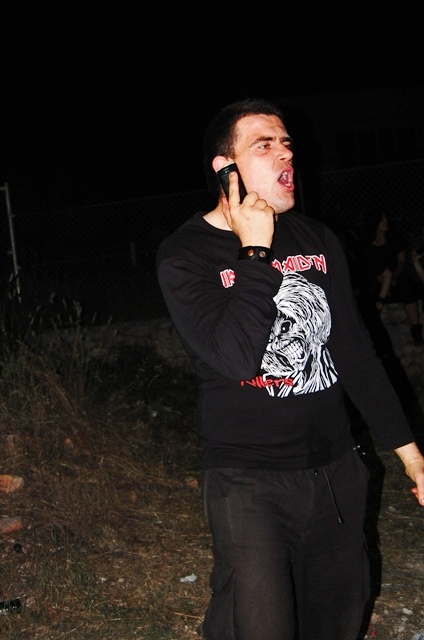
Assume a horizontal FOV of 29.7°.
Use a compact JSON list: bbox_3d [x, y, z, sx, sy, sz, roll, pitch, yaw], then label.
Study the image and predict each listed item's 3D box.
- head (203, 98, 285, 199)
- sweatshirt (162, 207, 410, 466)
[{"bbox_3d":[0.081,-0.364,1.760,0.215,0.250,0.170,-11,1,37],"label":"head"},{"bbox_3d":[0.182,0.036,1.810,0.580,0.570,0.350,-8,5,-25],"label":"sweatshirt"}]

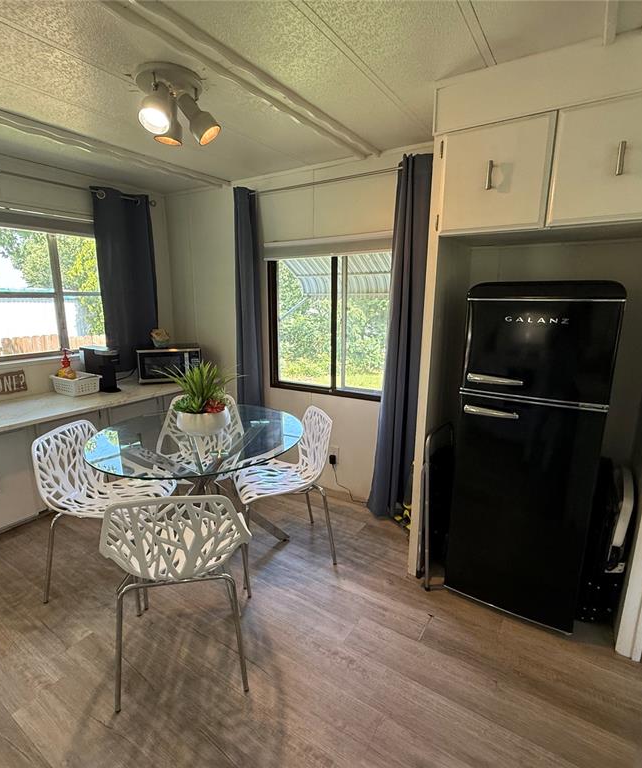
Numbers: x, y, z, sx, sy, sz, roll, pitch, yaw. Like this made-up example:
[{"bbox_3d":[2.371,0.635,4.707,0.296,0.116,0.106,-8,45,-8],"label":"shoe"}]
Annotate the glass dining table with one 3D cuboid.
[{"bbox_3d":[-0.590,0.619,2.168,1.040,0.775,1.040,-1,12,-8],"label":"glass dining table"}]

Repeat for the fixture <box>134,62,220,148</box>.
[{"bbox_3d":[-0.584,-1.125,1.726,0.270,0.240,0.280,-1,12,-8],"label":"fixture"}]

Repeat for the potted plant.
[{"bbox_3d":[-0.591,0.065,2.066,0.400,0.350,0.380,-3,13,-16],"label":"potted plant"}]

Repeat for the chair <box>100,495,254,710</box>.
[{"bbox_3d":[-0.535,0.714,1.666,0.490,0.800,0.515,-2,12,-10],"label":"chair"}]

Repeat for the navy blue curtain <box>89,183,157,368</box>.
[{"bbox_3d":[-1.805,-0.937,3.911,0.110,1.630,0.560,8,14,32],"label":"navy blue curtain"}]

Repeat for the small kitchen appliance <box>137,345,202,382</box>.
[{"bbox_3d":[-1.461,-0.206,4.050,0.520,0.295,0.380,-3,13,-16],"label":"small kitchen appliance"}]

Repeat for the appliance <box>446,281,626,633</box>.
[{"bbox_3d":[1.025,0.285,2.038,0.555,1.510,0.600,8,14,32],"label":"appliance"}]

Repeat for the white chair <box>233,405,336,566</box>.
[{"bbox_3d":[-0.225,0.576,2.327,0.515,0.800,0.490,-4,13,-19],"label":"white chair"}]

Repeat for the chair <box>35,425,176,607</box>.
[{"bbox_3d":[-1.037,0.619,2.093,0.515,0.800,0.490,2,12,9],"label":"chair"}]

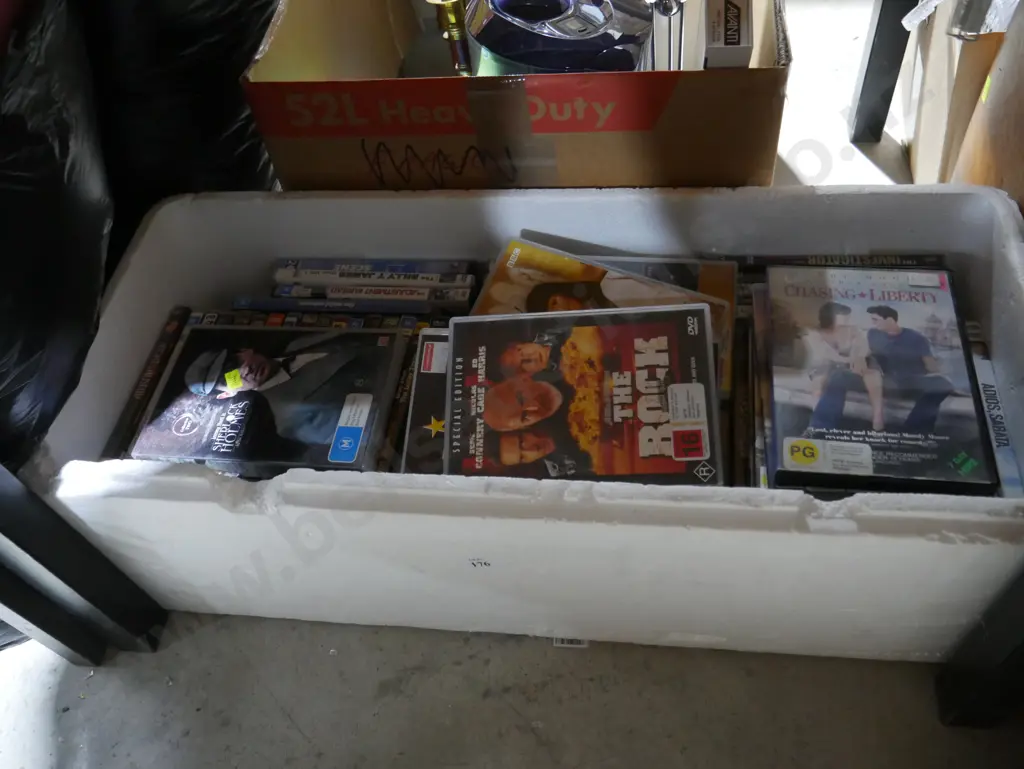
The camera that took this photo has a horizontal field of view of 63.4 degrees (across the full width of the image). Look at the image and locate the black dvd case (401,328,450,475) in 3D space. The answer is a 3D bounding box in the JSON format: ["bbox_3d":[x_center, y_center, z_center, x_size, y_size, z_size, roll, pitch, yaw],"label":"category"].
[{"bbox_3d":[0.018,0.013,0.628,0.190,0.015,0.136,-1,56,6],"label":"black dvd case"}]

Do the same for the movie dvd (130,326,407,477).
[{"bbox_3d":[-0.193,0.010,0.679,0.190,0.015,0.136,2,53,6],"label":"movie dvd"}]

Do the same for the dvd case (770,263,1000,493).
[{"bbox_3d":[0.257,-0.011,0.601,0.135,0.015,0.190,2,53,12],"label":"dvd case"}]

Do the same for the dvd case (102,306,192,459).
[{"bbox_3d":[-0.300,0.045,0.749,0.015,0.135,0.190,-2,52,11],"label":"dvd case"}]

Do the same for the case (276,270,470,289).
[{"bbox_3d":[-0.119,-0.053,0.798,0.190,0.135,0.015,3,53,11],"label":"case"}]

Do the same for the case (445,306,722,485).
[{"bbox_3d":[0.048,0.013,0.586,0.190,0.015,0.136,-2,70,8],"label":"case"}]

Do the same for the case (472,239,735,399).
[{"bbox_3d":[0.069,-0.043,0.639,0.190,0.015,0.136,17,46,6],"label":"case"}]

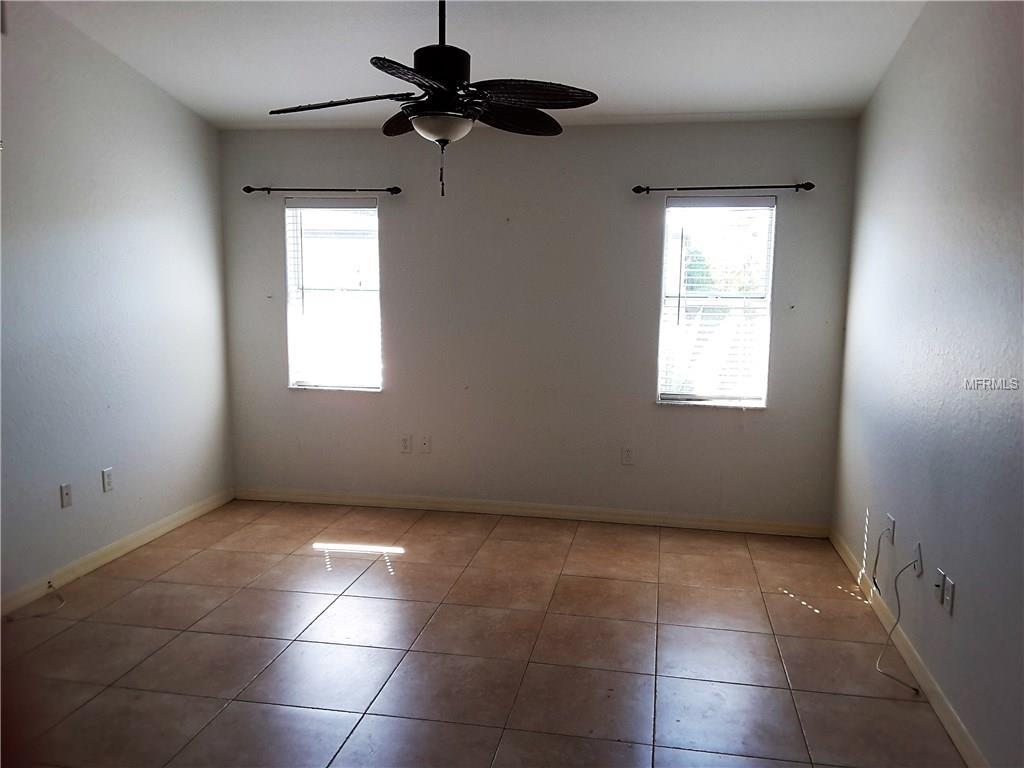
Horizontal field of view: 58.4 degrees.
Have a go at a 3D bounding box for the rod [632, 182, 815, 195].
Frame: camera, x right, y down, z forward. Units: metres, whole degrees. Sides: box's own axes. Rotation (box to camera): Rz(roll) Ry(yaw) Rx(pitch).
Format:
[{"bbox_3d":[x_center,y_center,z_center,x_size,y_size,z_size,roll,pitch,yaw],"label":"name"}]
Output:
[{"bbox_3d":[1.200,-1.113,5.233,1.018,0.053,0.085,2,9,11],"label":"rod"}]

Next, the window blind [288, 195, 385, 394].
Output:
[{"bbox_3d":[-1.130,-0.565,5.843,0.619,1.210,0.060,2,9,11],"label":"window blind"}]

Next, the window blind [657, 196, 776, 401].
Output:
[{"bbox_3d":[1.206,-0.484,5.406,0.629,1.211,0.060,2,9,11],"label":"window blind"}]

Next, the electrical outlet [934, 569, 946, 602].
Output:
[{"bbox_3d":[1.546,0.730,3.314,0.010,0.115,0.073,2,9,11],"label":"electrical outlet"}]

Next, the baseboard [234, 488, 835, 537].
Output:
[{"bbox_3d":[0.022,0.804,5.807,3.806,0.080,0.016,2,9,11],"label":"baseboard"}]

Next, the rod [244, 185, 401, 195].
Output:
[{"bbox_3d":[-1.182,-1.196,5.678,1.042,0.053,0.085,2,9,11],"label":"rod"}]

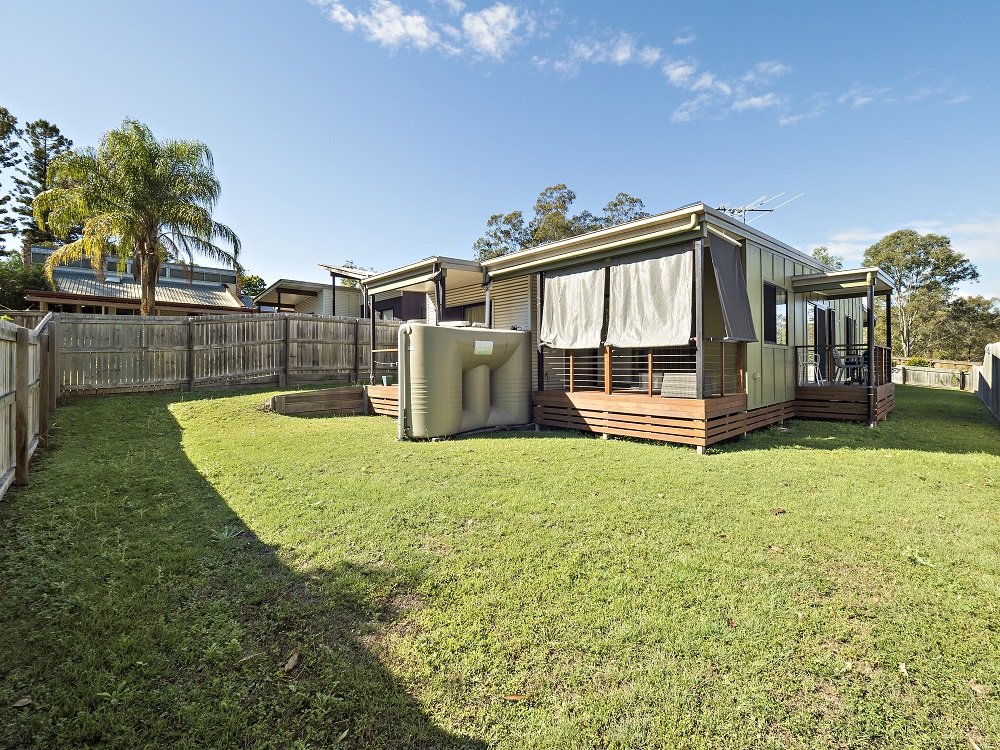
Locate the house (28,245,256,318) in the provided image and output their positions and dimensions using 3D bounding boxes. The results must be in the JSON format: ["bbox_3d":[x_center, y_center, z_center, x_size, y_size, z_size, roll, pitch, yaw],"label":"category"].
[{"bbox_3d":[-24.200,-5.000,28.900,11.000,6.600,9.500,0,0,-35],"label":"house"}]

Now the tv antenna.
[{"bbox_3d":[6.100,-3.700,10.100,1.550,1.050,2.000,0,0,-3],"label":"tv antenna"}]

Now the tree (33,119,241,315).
[{"bbox_3d":[-13.900,-5.100,15.900,6.200,9.700,6.200,0,0,0],"label":"tree"}]

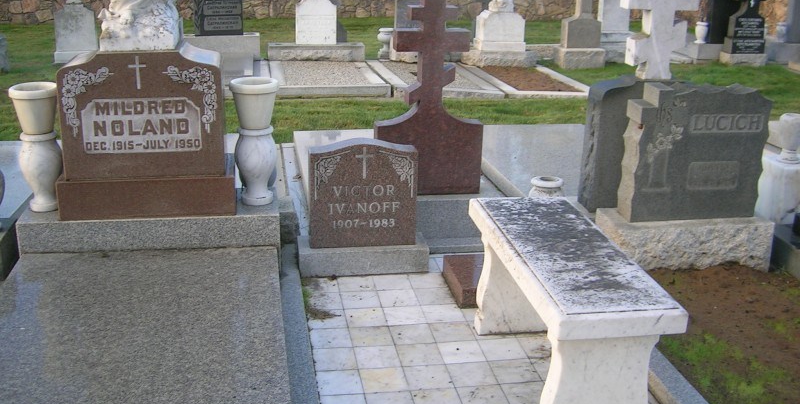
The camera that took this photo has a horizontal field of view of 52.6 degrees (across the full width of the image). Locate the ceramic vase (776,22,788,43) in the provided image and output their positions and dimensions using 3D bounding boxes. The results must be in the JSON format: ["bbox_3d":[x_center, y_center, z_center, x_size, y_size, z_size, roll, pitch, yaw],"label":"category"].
[{"bbox_3d":[5.466,-2.422,11.560,0.165,0.280,0.165,-2,18,-9],"label":"ceramic vase"}]

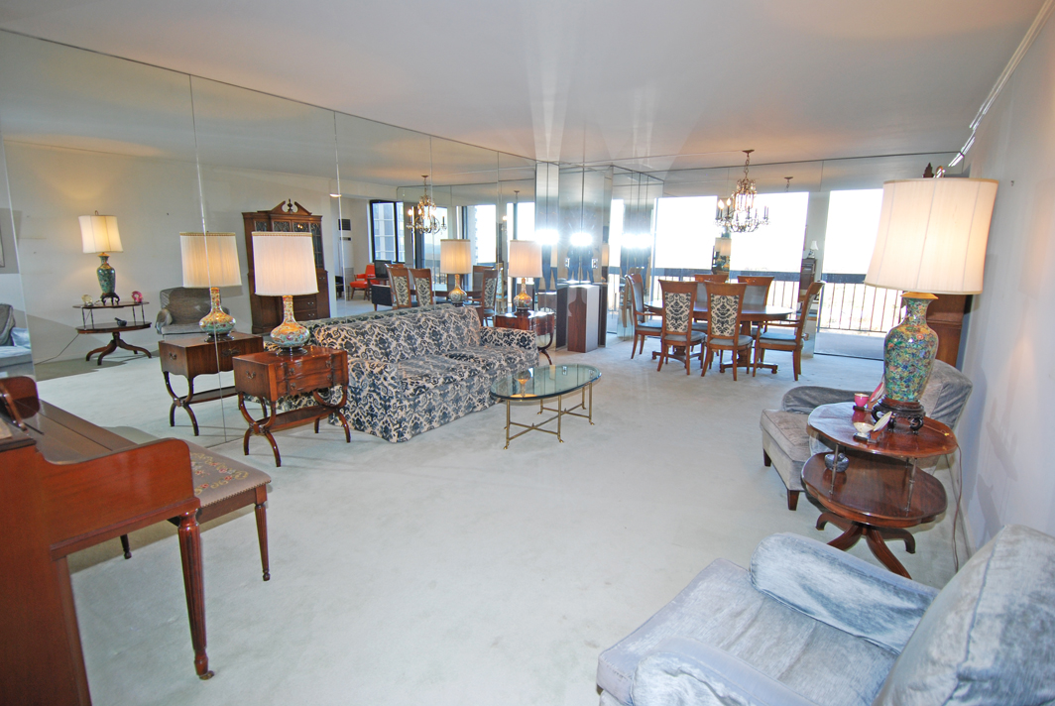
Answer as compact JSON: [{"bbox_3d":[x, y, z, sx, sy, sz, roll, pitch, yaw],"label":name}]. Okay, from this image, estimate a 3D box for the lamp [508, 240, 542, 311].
[{"bbox_3d":[-0.026,-0.882,6.169,0.401,0.844,0.401,1,12,0],"label":"lamp"}]

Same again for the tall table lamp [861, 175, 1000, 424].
[{"bbox_3d":[1.751,-0.198,2.364,0.420,1.082,0.420,8,14,33],"label":"tall table lamp"}]

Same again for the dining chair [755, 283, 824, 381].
[{"bbox_3d":[3.038,-0.277,6.192,0.593,1.117,0.593,8,14,33],"label":"dining chair"}]

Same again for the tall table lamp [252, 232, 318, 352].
[{"bbox_3d":[-1.704,-0.423,3.763,0.407,0.842,0.407,8,14,33],"label":"tall table lamp"}]

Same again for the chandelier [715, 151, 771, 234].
[{"bbox_3d":[2.478,-1.861,6.076,0.622,0.898,0.622,8,14,33],"label":"chandelier"}]

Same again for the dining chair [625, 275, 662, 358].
[{"bbox_3d":[1.682,-0.474,7.075,0.600,1.117,0.578,8,14,33],"label":"dining chair"}]

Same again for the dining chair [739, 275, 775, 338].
[{"bbox_3d":[2.832,-0.415,6.794,0.488,1.092,0.622,8,14,33],"label":"dining chair"}]

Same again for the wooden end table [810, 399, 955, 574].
[{"bbox_3d":[1.628,0.681,2.514,0.565,0.714,0.781,8,14,33],"label":"wooden end table"}]

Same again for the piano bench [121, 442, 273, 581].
[{"bbox_3d":[-1.540,0.766,2.397,0.740,0.474,0.392,8,14,33],"label":"piano bench"}]

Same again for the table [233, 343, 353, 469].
[{"bbox_3d":[-1.694,0.360,3.882,0.433,0.719,0.638,8,14,33],"label":"table"}]

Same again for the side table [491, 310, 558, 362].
[{"bbox_3d":[-0.026,-0.110,6.158,0.414,0.704,0.599,8,14,33],"label":"side table"}]

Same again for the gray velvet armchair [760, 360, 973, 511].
[{"bbox_3d":[1.951,0.461,3.212,0.851,0.799,0.836,2,12,8],"label":"gray velvet armchair"}]

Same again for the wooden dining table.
[{"bbox_3d":[2.317,-0.203,6.625,1.761,0.736,1.154,8,14,33],"label":"wooden dining table"}]

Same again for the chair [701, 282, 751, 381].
[{"bbox_3d":[2.347,-0.280,6.176,0.471,1.117,0.593,8,14,33],"label":"chair"}]

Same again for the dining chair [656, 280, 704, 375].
[{"bbox_3d":[1.886,-0.336,6.439,0.471,1.110,0.593,8,14,33],"label":"dining chair"}]

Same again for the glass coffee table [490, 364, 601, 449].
[{"bbox_3d":[0.180,0.414,4.358,0.636,0.404,1.302,8,14,33],"label":"glass coffee table"}]

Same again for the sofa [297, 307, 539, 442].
[{"bbox_3d":[-0.832,0.079,4.984,0.977,0.792,1.865,8,14,33],"label":"sofa"}]

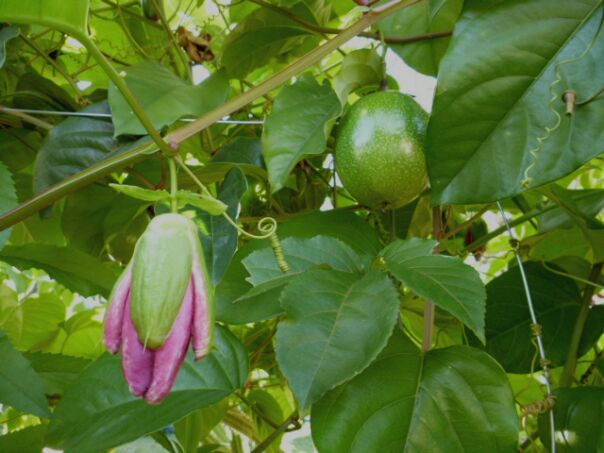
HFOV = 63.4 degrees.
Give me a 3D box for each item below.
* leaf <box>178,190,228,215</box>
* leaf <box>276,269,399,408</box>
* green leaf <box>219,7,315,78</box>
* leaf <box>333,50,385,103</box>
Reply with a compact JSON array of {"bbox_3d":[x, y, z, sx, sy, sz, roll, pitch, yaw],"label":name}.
[{"bbox_3d":[-0.058,-0.014,0.285,0.029,0.009,0.014,16,9,0],"label":"leaf"},{"bbox_3d":[0.024,0.077,0.335,0.072,0.098,0.025,20,-18,12],"label":"leaf"},{"bbox_3d":[-0.028,-0.161,0.430,0.088,0.058,0.038,7,15,-2],"label":"green leaf"},{"bbox_3d":[0.043,-0.114,0.370,0.036,0.042,0.027,14,-6,7],"label":"leaf"}]

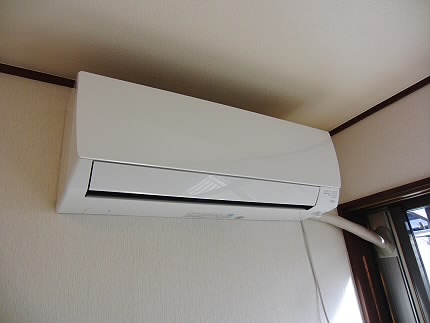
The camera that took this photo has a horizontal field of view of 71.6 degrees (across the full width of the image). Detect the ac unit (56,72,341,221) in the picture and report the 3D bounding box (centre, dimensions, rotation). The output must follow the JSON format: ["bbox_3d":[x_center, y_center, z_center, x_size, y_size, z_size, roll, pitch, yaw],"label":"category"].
[{"bbox_3d":[0.024,0.009,0.833,0.790,0.250,0.191,8,-26,-32],"label":"ac unit"}]

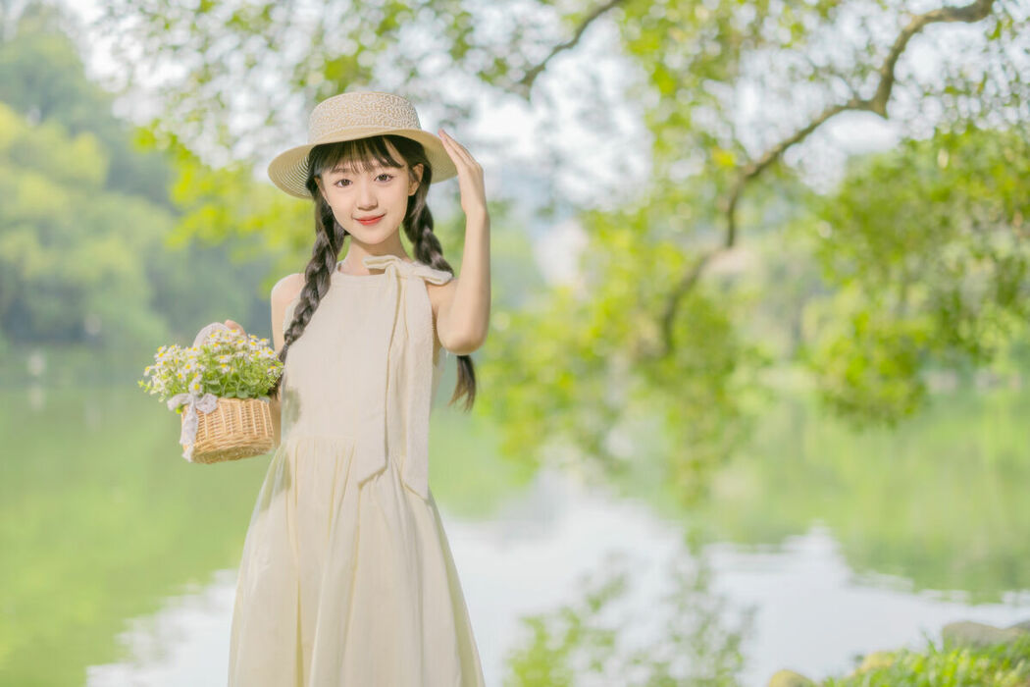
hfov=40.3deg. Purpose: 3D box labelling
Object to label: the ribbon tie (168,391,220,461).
[{"bbox_3d":[-0.541,0.140,2.360,0.088,0.118,0.045,0,0,9],"label":"ribbon tie"}]

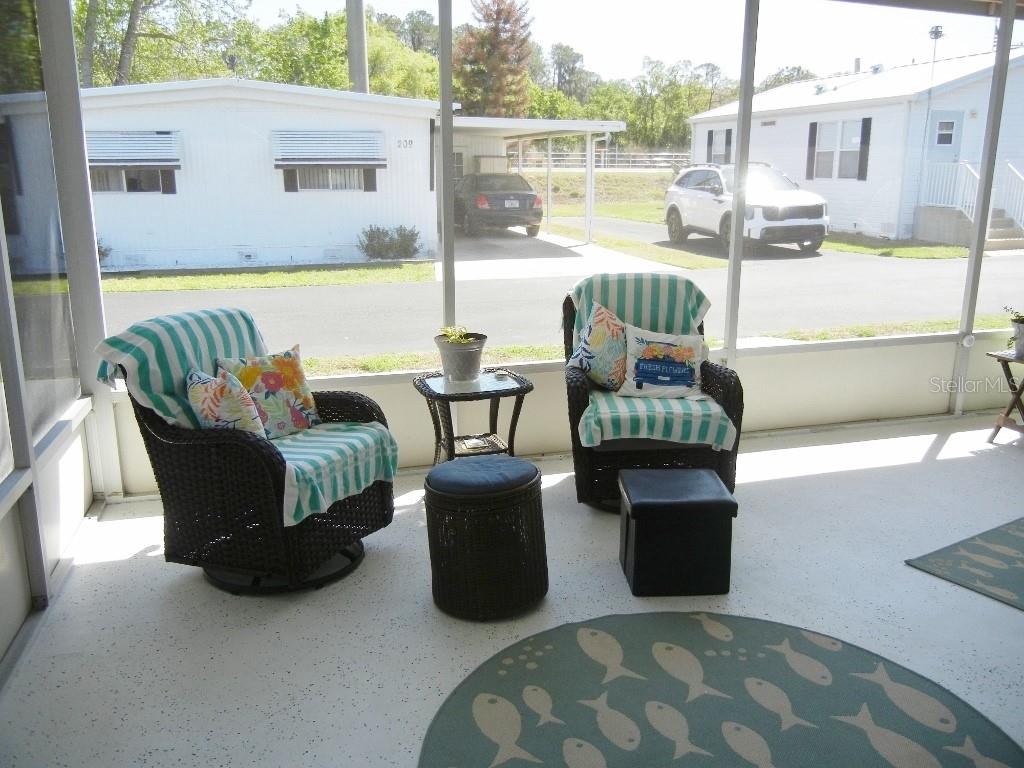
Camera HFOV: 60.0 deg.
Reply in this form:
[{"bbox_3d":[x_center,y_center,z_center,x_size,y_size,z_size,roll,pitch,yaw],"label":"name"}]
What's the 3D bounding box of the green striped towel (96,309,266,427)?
[{"bbox_3d":[-1.188,-0.036,3.451,0.340,0.460,0.740,6,14,21],"label":"green striped towel"}]

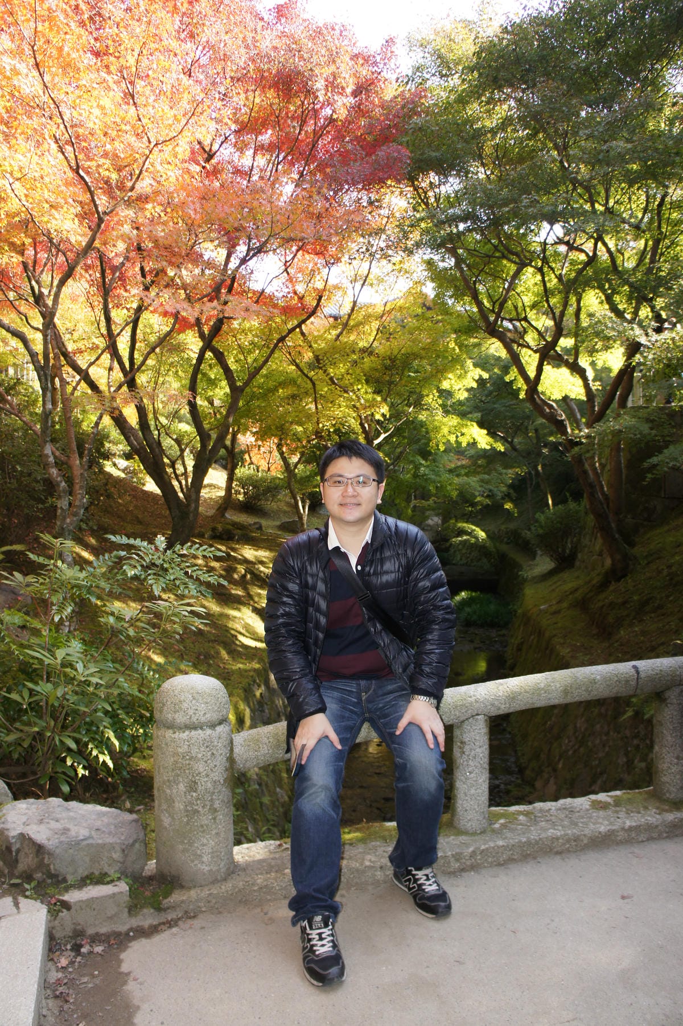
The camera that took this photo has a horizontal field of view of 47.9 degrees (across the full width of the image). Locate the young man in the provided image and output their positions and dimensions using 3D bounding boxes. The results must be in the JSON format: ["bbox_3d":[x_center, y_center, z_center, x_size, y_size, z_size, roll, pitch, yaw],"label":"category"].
[{"bbox_3d":[0.090,0.498,2.277,0.600,1.420,0.710,-1,5,-10],"label":"young man"}]

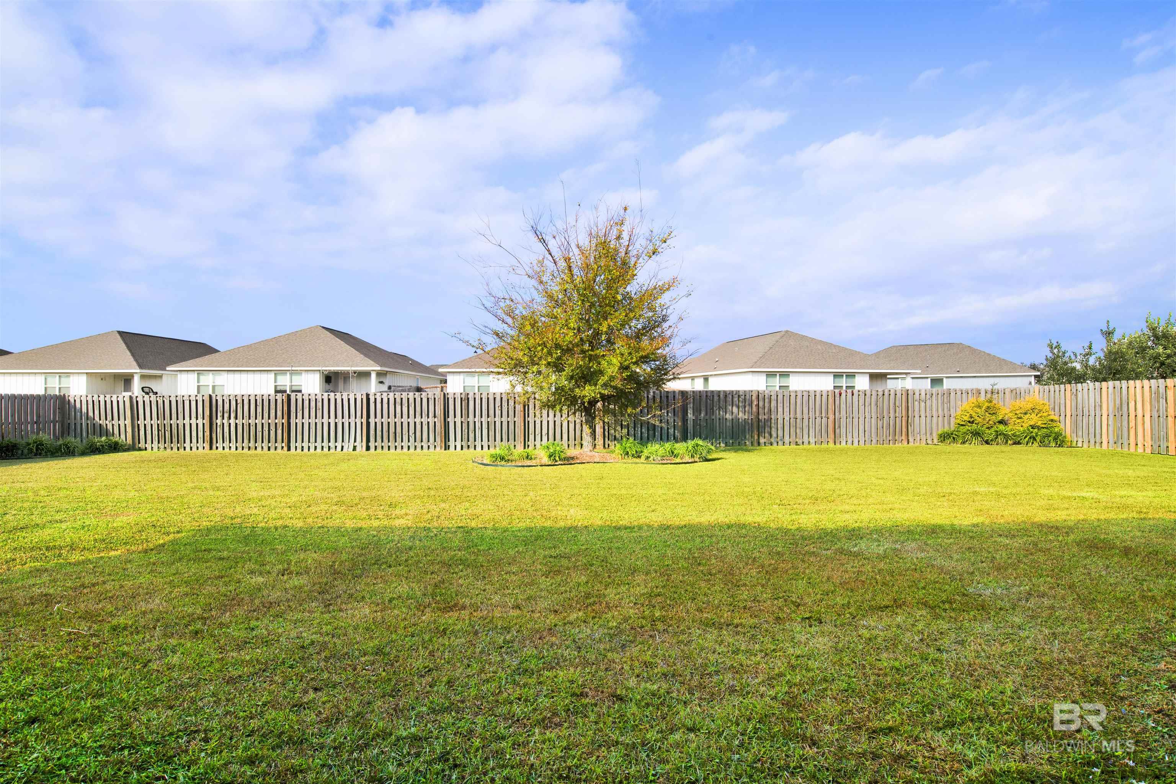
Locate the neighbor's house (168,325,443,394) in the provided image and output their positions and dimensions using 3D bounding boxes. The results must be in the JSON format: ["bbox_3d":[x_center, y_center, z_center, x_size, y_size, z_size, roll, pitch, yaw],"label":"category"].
[{"bbox_3d":[-19.200,-1.650,44.800,12.700,6.100,18.800,0,0,-2],"label":"neighbor's house"}]

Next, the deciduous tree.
[{"bbox_3d":[-0.360,-1.840,16.500,6.400,7.000,6.200,0,0,0],"label":"deciduous tree"}]

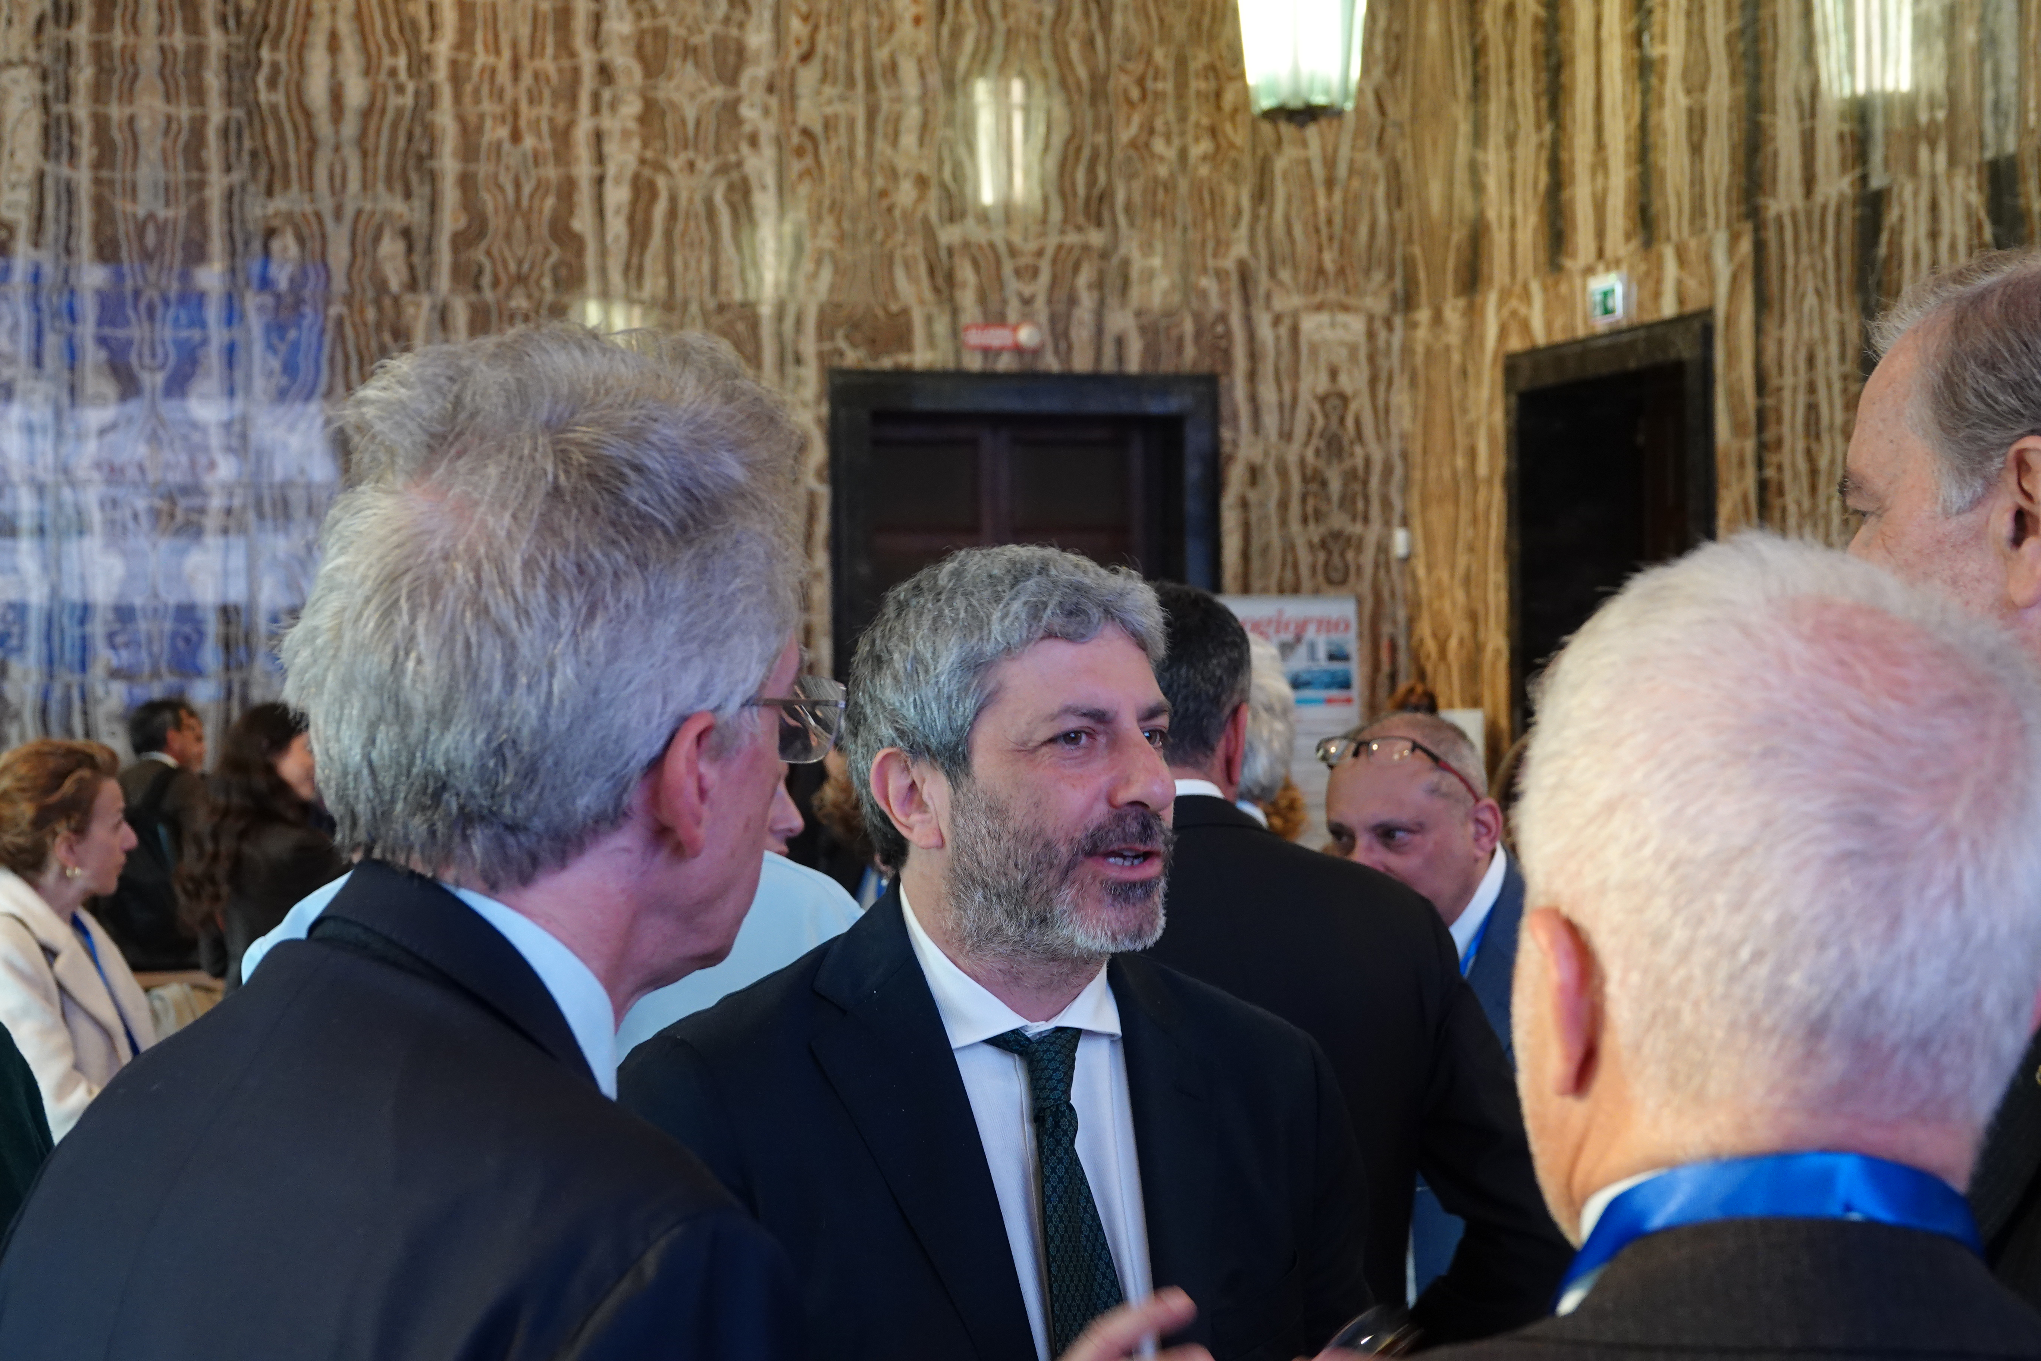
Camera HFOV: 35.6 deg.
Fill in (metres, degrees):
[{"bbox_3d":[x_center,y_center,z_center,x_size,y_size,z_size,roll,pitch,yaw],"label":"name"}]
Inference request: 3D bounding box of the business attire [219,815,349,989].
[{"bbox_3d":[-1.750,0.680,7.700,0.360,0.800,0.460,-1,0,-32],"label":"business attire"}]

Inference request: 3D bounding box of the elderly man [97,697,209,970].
[{"bbox_3d":[-2.430,0.880,9.000,0.380,1.670,0.540,-1,0,-42],"label":"elderly man"}]

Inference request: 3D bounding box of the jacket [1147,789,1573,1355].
[{"bbox_3d":[0.160,0.480,2.950,0.620,0.760,0.360,-1,0,3],"label":"jacket"}]

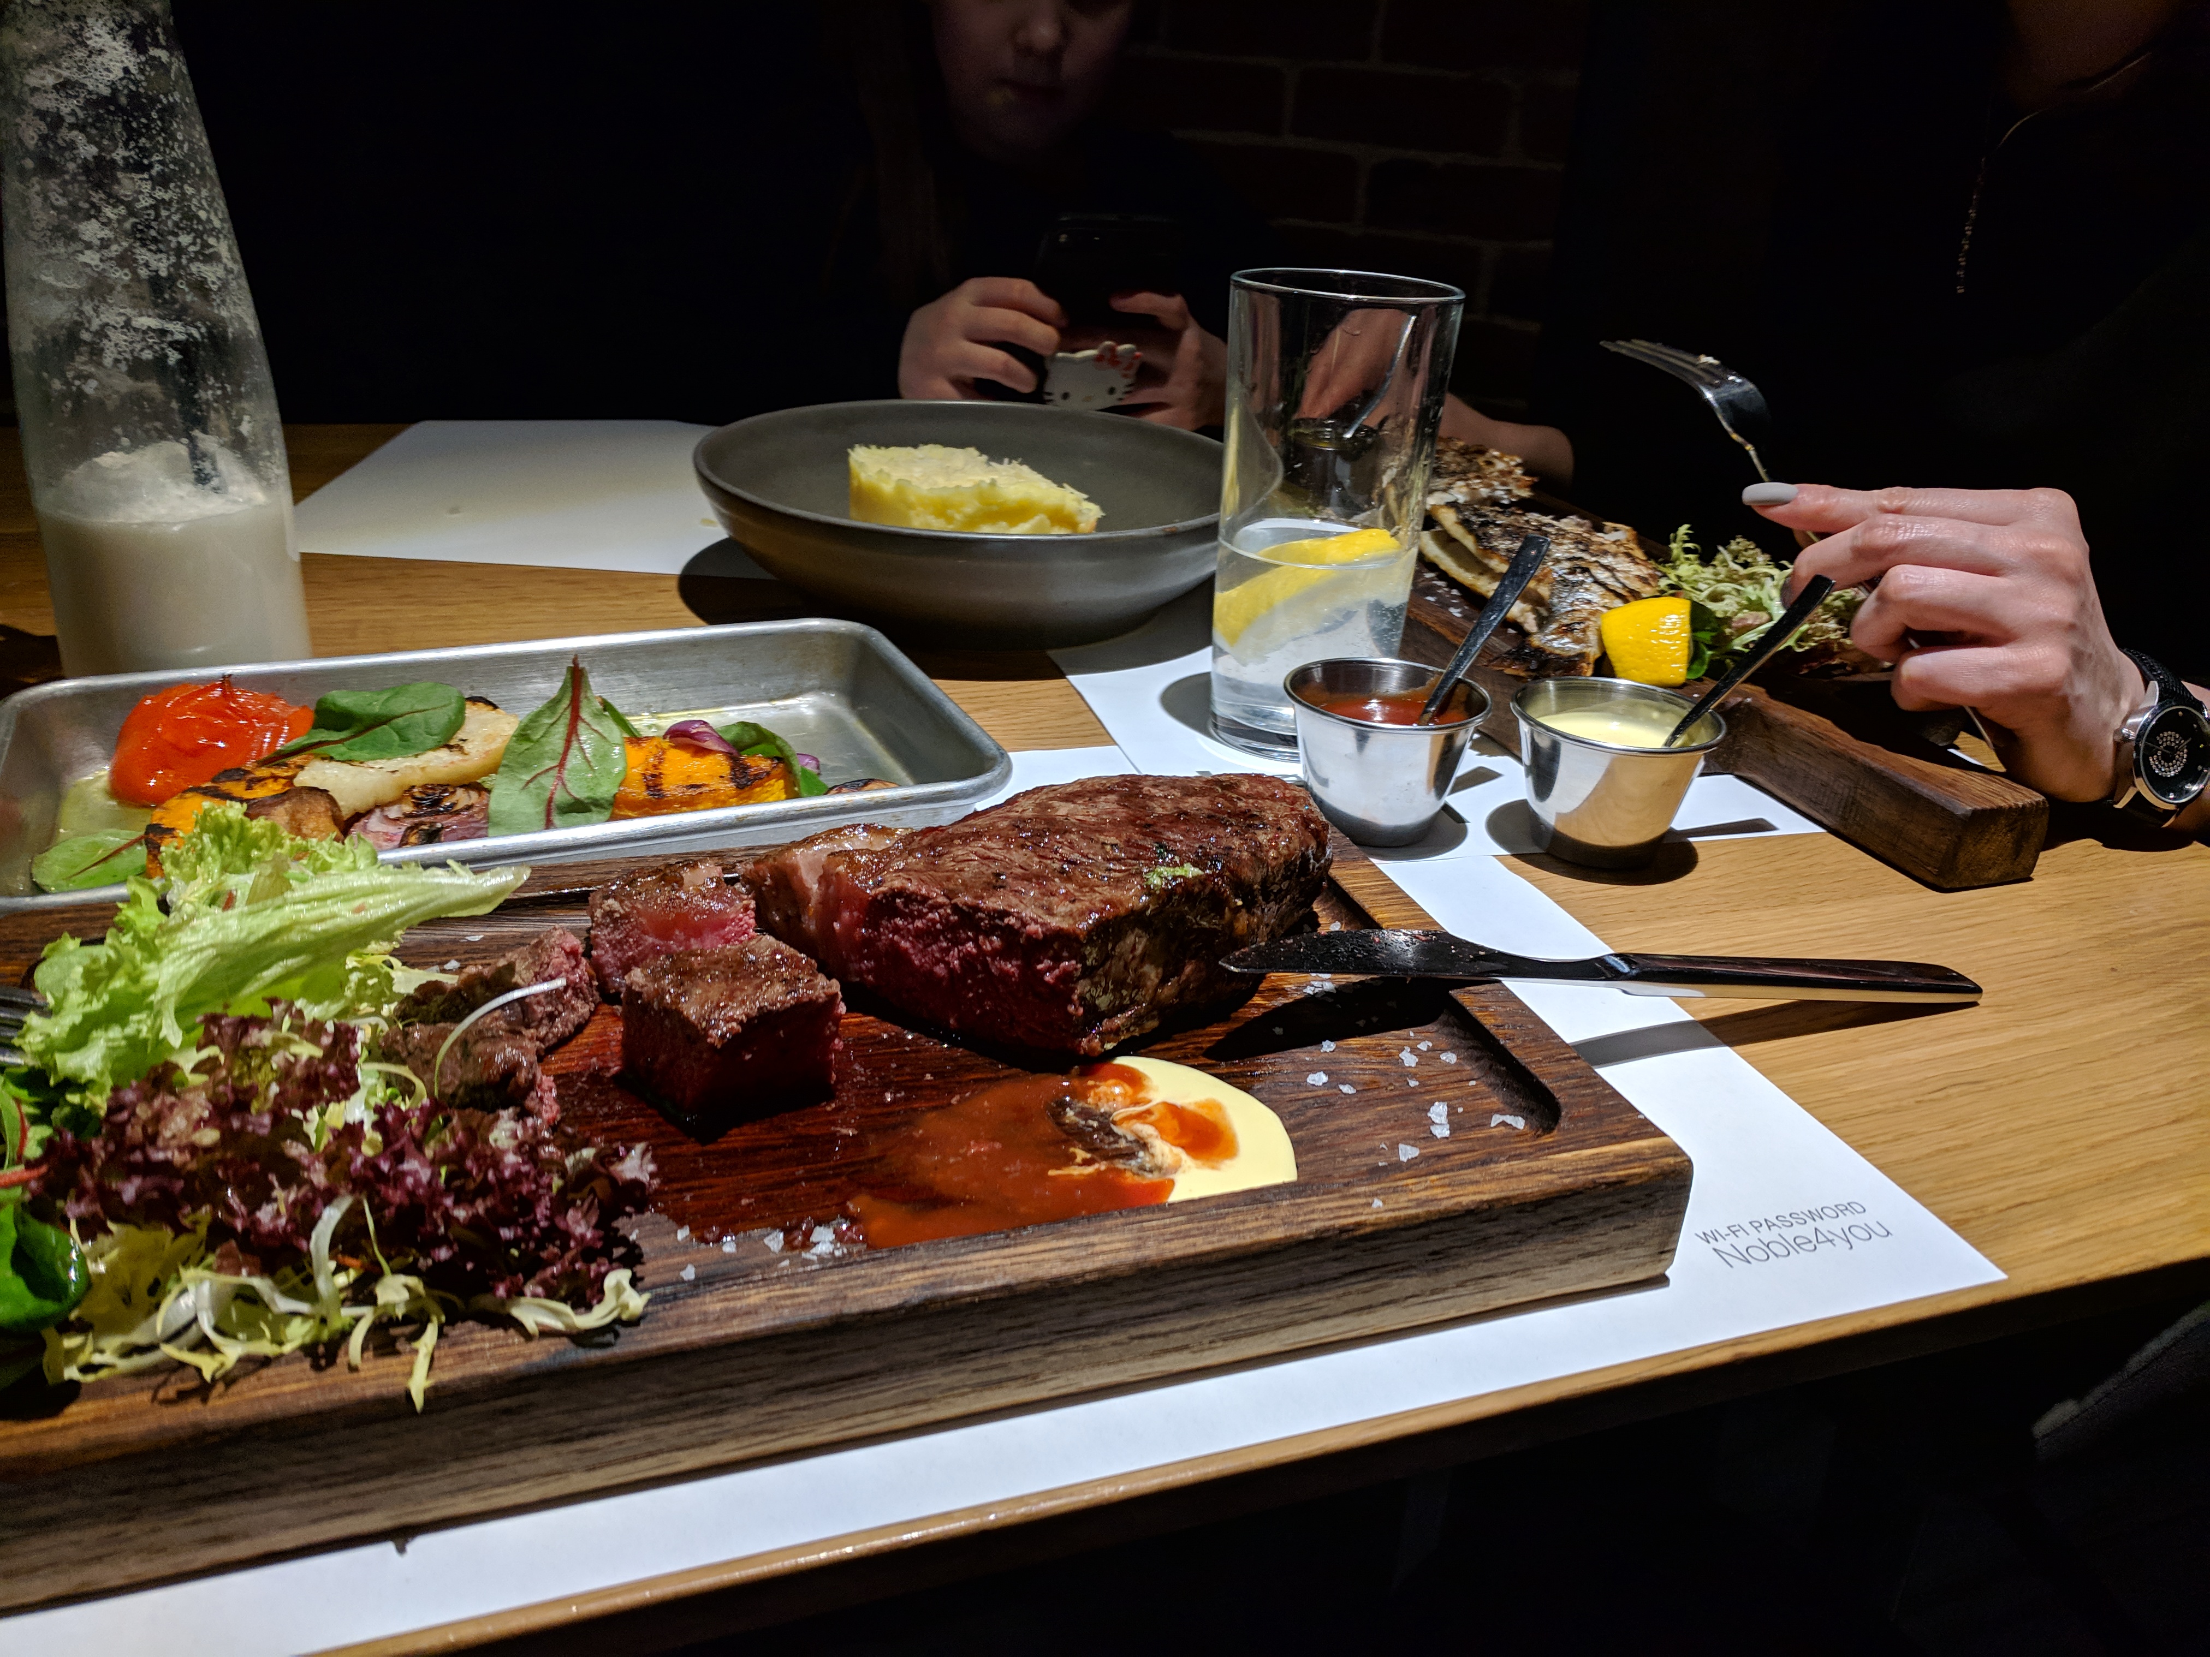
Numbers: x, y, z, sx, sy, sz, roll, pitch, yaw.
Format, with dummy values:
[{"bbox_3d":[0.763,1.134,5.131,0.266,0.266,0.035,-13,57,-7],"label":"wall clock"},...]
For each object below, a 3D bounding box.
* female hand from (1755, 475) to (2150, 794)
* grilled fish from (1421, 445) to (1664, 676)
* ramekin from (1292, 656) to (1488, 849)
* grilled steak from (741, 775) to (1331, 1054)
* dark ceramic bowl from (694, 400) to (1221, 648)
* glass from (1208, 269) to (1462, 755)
[{"bbox_3d":[0.263,-0.057,0.520,0.122,0.090,0.075,-1,25,-9],"label":"female hand"},{"bbox_3d":[0.182,-0.130,0.715,0.095,0.036,0.275,1,25,-5],"label":"grilled fish"},{"bbox_3d":[0.084,-0.021,0.507,0.062,0.043,0.062,3,25,-1],"label":"ramekin"},{"bbox_3d":[-0.003,0.015,0.390,0.135,0.031,0.082,-16,31,-36],"label":"grilled steak"},{"bbox_3d":[-0.047,-0.123,0.686,0.237,0.061,0.237,3,25,-1],"label":"dark ceramic bowl"},{"bbox_3d":[0.073,-0.104,0.555,0.074,0.150,0.074,3,25,-1],"label":"glass"}]

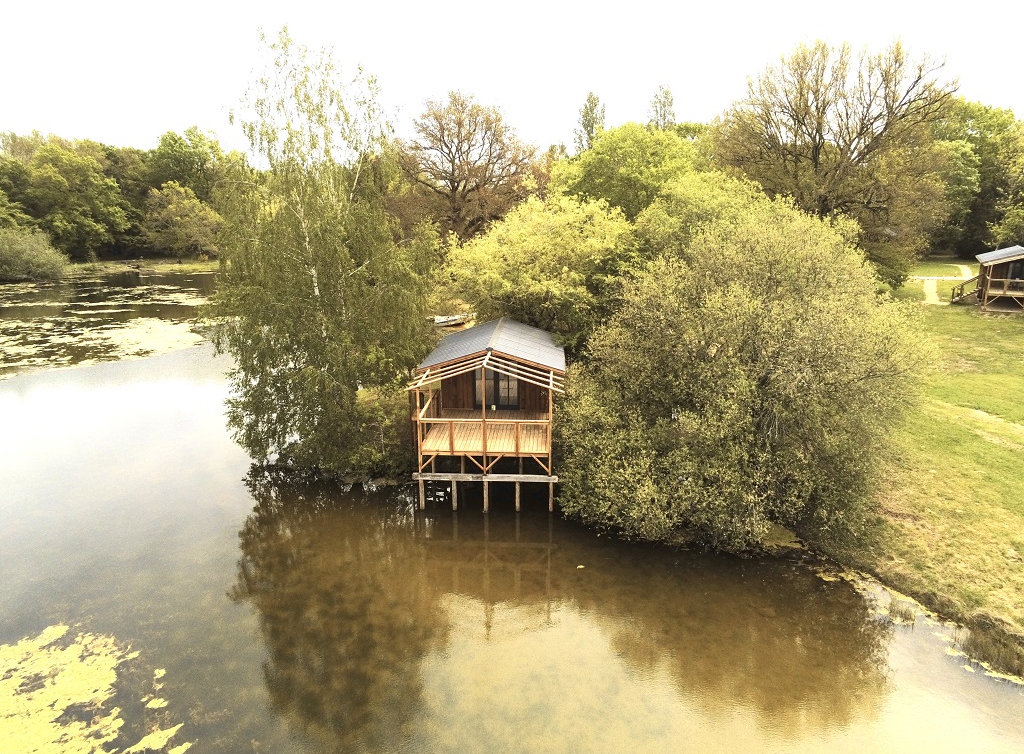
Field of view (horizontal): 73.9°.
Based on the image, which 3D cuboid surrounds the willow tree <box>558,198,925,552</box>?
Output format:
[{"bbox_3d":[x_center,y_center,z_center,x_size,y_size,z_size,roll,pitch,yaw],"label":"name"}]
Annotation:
[{"bbox_3d":[7.344,-0.898,23.394,11.700,10.000,10.200,0,14,0],"label":"willow tree"}]

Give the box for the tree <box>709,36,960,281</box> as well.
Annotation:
[{"bbox_3d":[25.296,-15.871,54.312,18.000,20.000,18.000,0,14,0],"label":"tree"}]

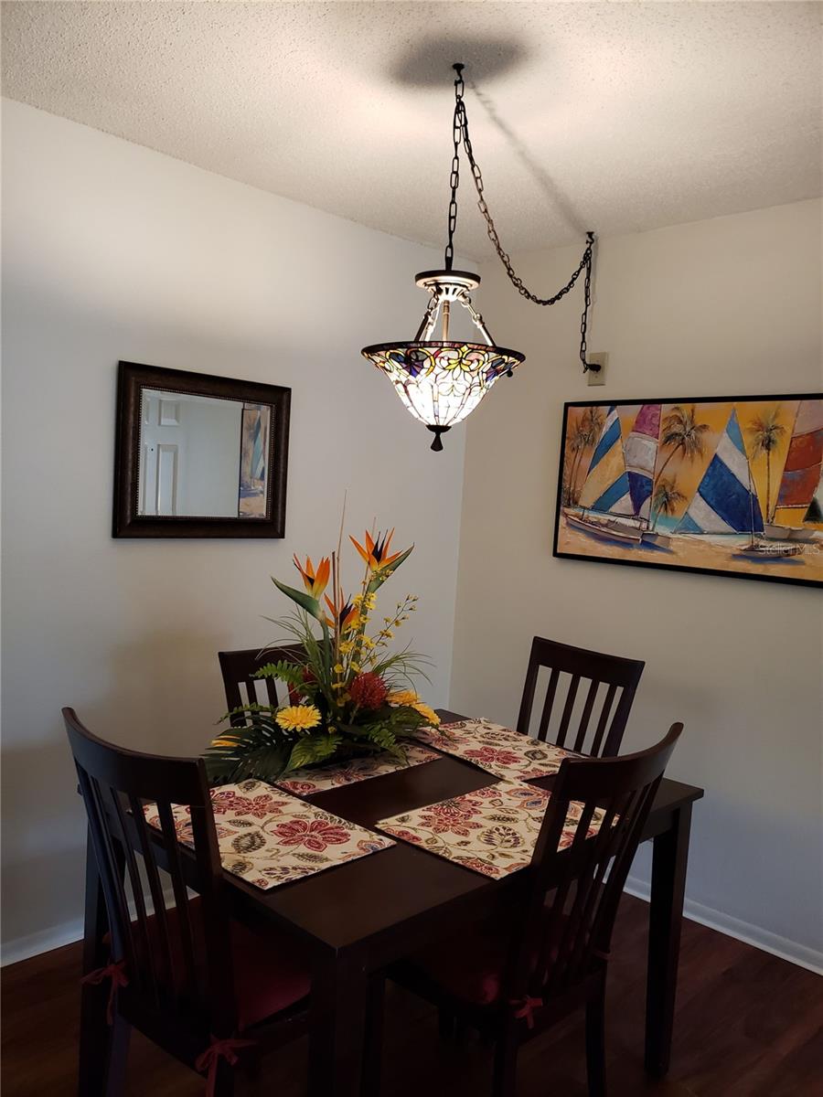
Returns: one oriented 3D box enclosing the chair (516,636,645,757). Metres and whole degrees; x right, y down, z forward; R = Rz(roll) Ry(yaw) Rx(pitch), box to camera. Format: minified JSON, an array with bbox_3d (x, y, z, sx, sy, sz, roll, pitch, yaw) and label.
[{"bbox_3d":[0.378,0.819,2.520,0.520,0.990,0.460,0,5,-44],"label":"chair"}]

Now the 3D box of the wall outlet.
[{"bbox_3d":[0.720,-0.696,3.199,0.077,0.122,0.012,7,5,44],"label":"wall outlet"}]

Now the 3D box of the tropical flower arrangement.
[{"bbox_3d":[-0.220,0.245,2.166,0.580,0.620,0.470,3,4,-5],"label":"tropical flower arrangement"}]

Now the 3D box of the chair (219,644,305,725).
[{"bbox_3d":[-0.256,0.797,2.275,0.460,0.990,0.520,0,5,-44],"label":"chair"}]

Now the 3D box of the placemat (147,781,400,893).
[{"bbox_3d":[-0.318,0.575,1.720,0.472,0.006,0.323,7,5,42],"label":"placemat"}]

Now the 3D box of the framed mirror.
[{"bbox_3d":[-0.675,-0.302,2.748,0.030,0.540,0.631,7,5,44],"label":"framed mirror"}]

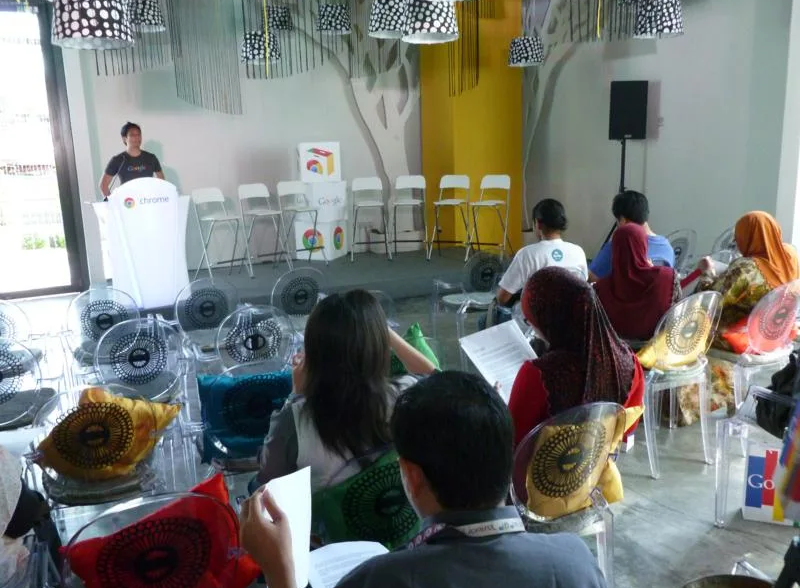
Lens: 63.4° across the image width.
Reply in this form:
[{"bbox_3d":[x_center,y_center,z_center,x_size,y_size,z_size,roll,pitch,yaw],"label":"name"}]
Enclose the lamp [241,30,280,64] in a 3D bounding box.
[{"bbox_3d":[-1.267,-2.247,5.900,0.350,0.265,0.350,-7,13,-24],"label":"lamp"}]

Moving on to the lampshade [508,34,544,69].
[{"bbox_3d":[1.388,-2.661,7.100,0.390,0.310,0.390,-2,14,0],"label":"lampshade"}]

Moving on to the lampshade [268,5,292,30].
[{"bbox_3d":[-1.449,-3.306,7.750,0.350,0.265,0.350,-7,13,-24],"label":"lampshade"}]

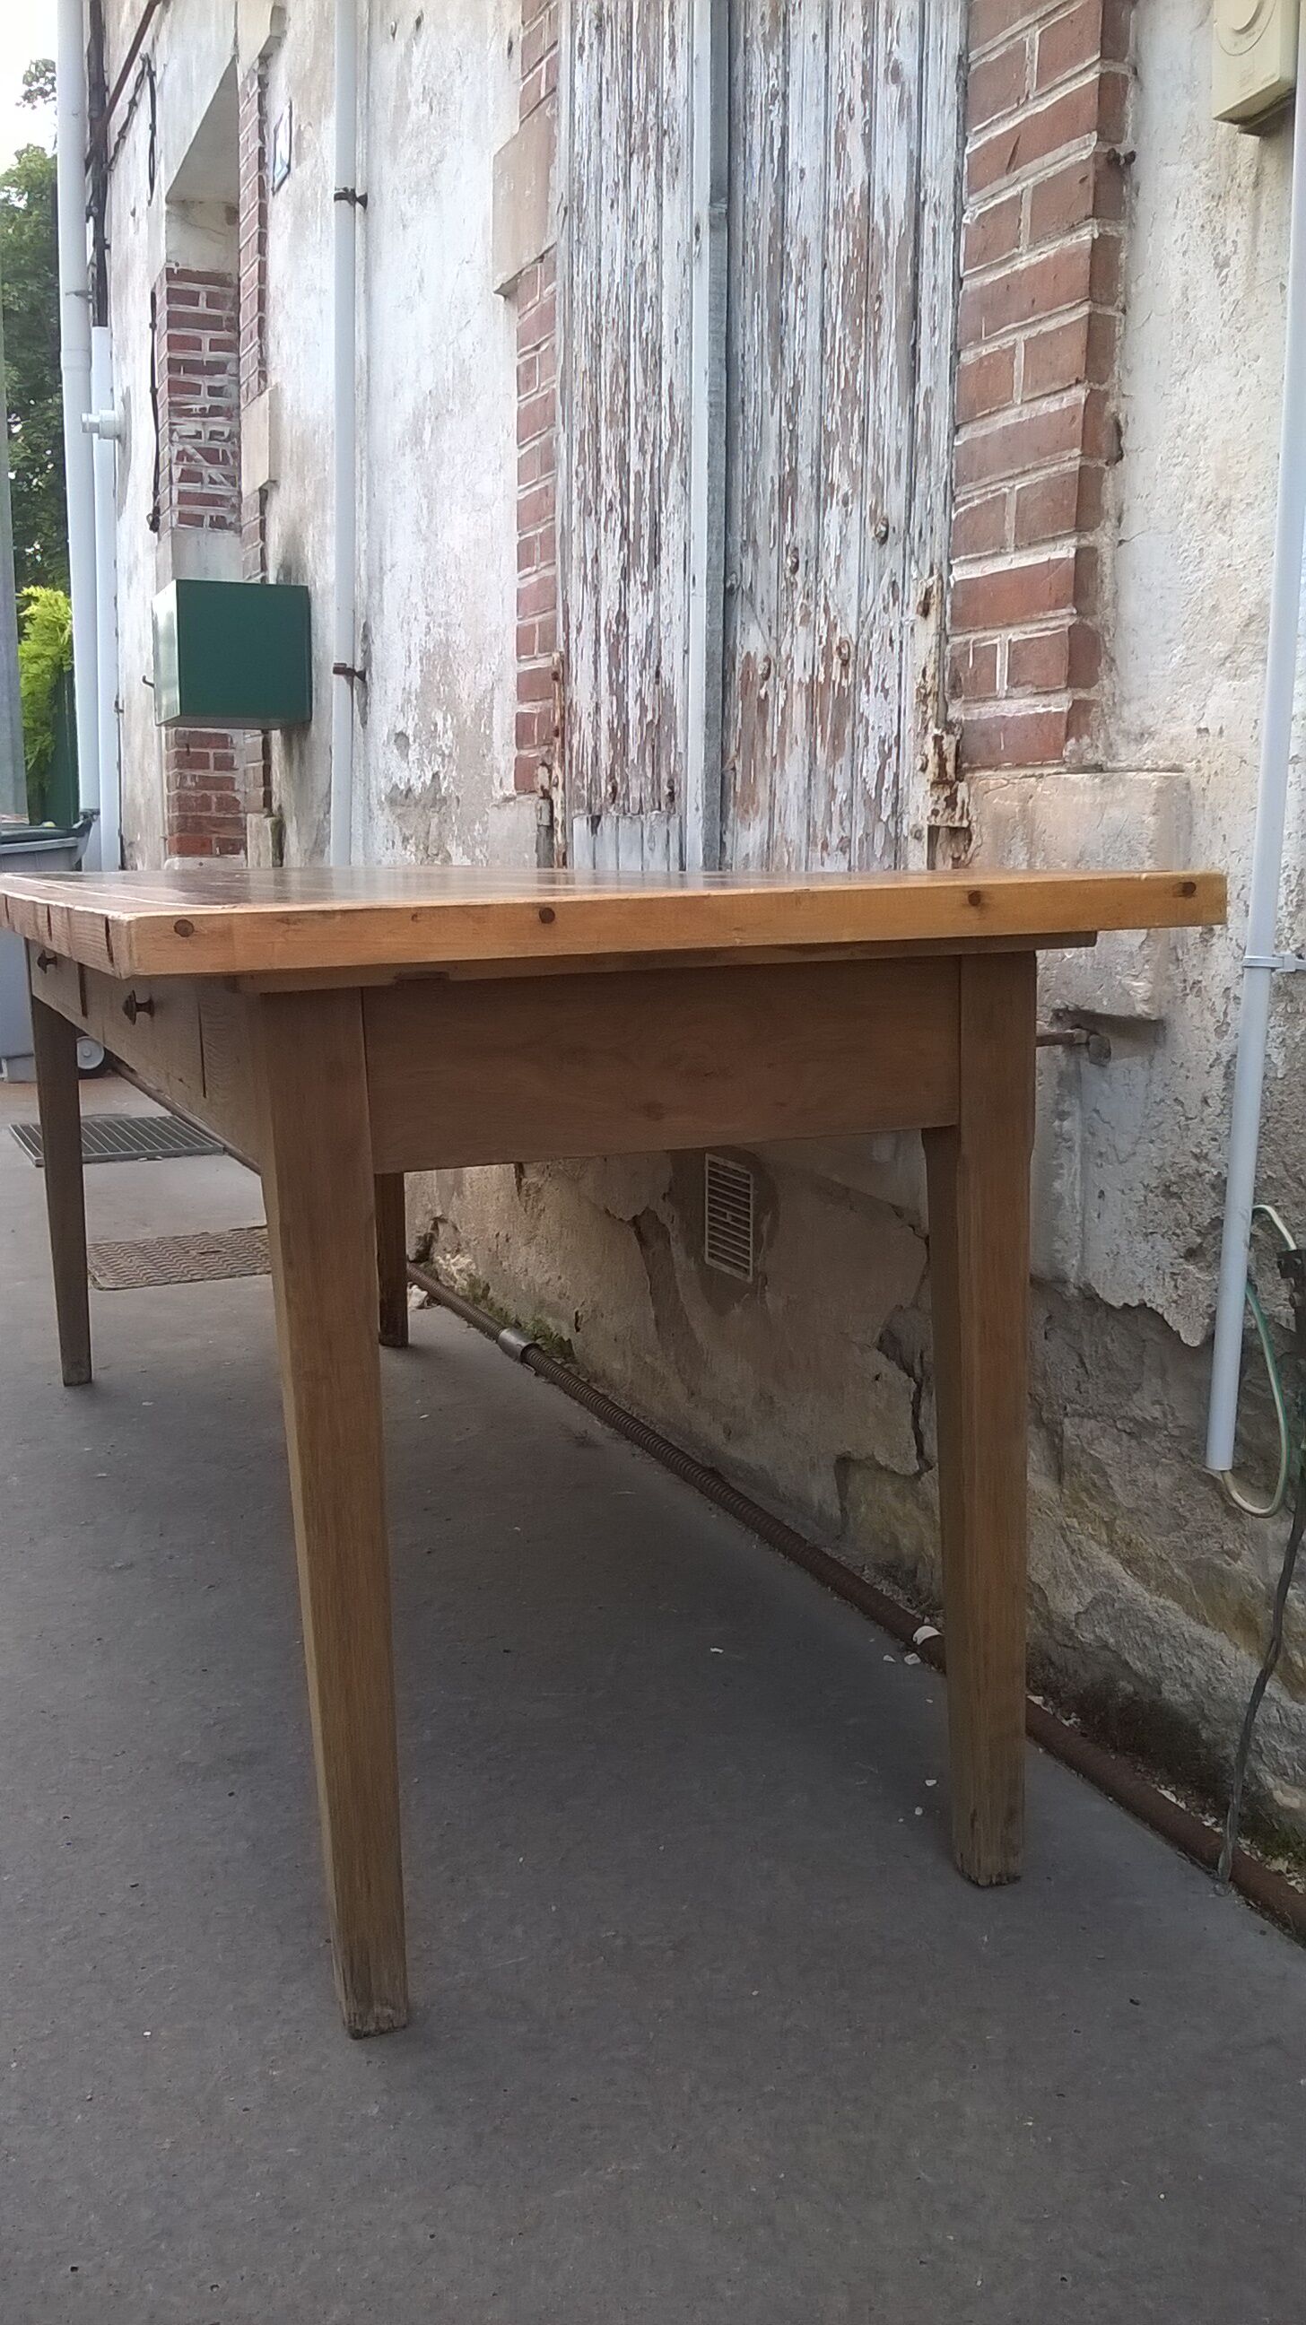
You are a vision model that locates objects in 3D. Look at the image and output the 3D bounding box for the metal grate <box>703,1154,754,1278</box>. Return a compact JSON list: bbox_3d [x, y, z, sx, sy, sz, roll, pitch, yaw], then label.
[{"bbox_3d":[0.096,0.071,2.566,0.015,0.141,0.146,-3,10,-22],"label":"metal grate"}]

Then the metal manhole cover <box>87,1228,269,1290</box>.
[{"bbox_3d":[-0.896,0.194,4.173,0.500,0.022,0.515,-5,10,-21],"label":"metal manhole cover"}]

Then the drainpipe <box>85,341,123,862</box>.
[{"bbox_3d":[-2.114,-1.800,7.915,0.085,2.718,0.080,-3,10,-22],"label":"drainpipe"}]

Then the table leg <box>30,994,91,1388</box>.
[{"bbox_3d":[-0.919,0.042,3.180,0.066,0.620,0.066,-4,10,-21],"label":"table leg"}]

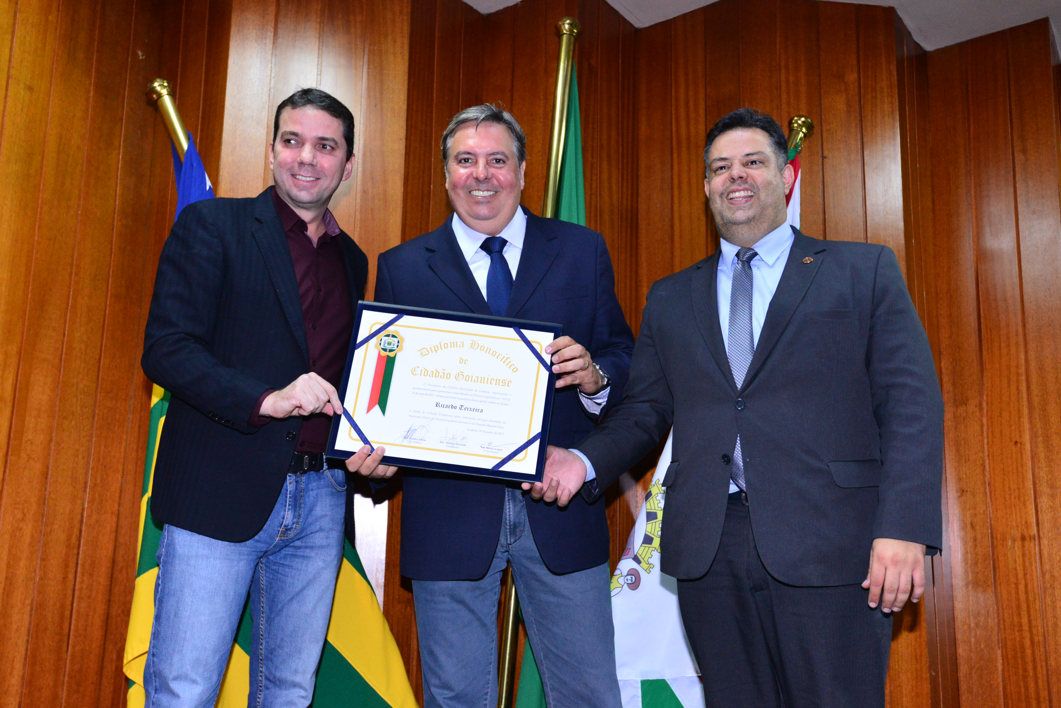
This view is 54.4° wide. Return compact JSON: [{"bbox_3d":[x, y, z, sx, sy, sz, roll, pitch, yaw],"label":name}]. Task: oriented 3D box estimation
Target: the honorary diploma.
[{"bbox_3d":[-0.167,0.074,2.058,0.428,0.327,0.020,7,-19,3],"label":"honorary diploma"}]

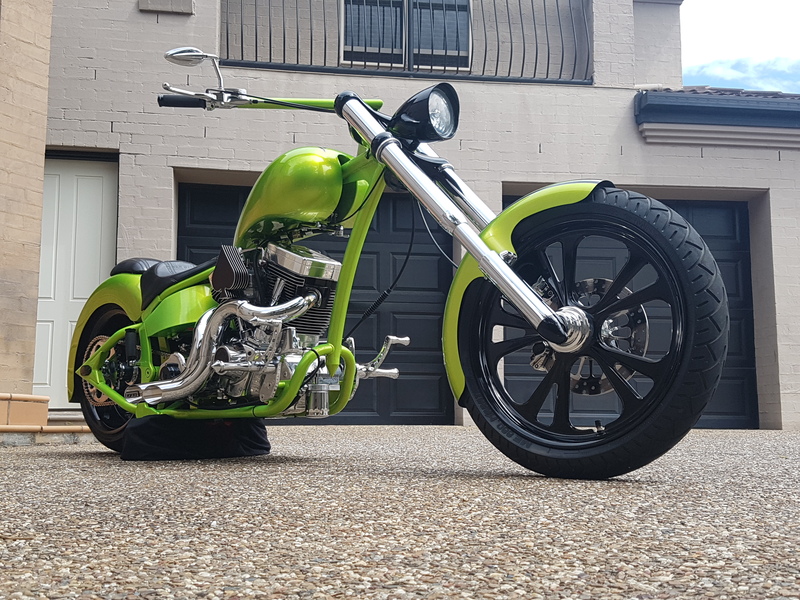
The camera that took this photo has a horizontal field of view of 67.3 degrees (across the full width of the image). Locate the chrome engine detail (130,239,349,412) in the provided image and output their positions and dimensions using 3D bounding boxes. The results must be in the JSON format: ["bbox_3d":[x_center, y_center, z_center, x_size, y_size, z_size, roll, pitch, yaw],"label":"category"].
[{"bbox_3d":[-0.562,0.105,2.097,0.800,0.560,0.400,-5,-11,34],"label":"chrome engine detail"}]

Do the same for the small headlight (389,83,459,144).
[{"bbox_3d":[0.079,-0.577,1.850,0.205,0.170,0.165,-5,-11,34],"label":"small headlight"}]

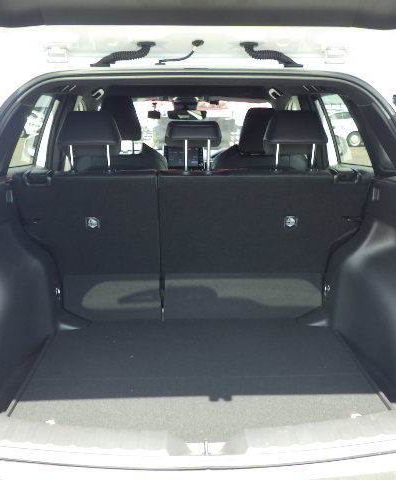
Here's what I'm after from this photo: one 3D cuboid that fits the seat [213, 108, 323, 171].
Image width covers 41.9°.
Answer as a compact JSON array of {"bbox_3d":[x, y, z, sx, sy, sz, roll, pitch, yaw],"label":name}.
[{"bbox_3d":[0.325,-0.225,3.020,0.530,1.050,0.740,0,13,-2],"label":"seat"}]

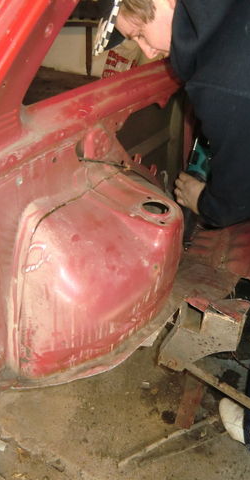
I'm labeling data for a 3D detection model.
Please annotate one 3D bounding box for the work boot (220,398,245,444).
[{"bbox_3d":[0.475,0.685,1.665,0.110,0.145,0.300,-20,39,-30],"label":"work boot"}]

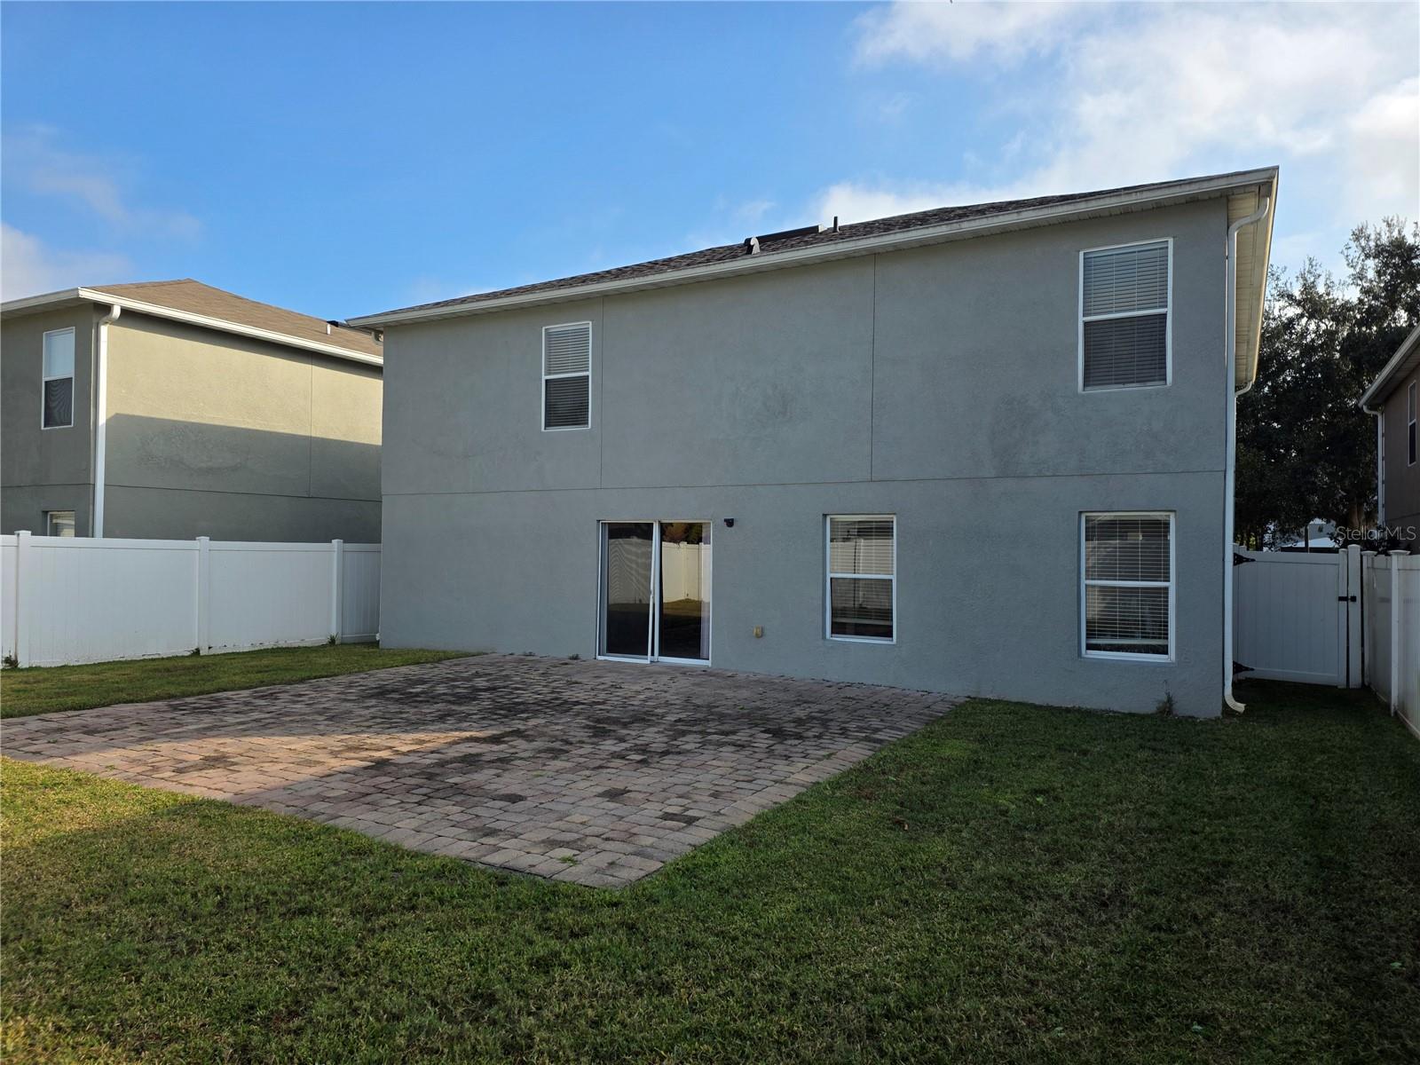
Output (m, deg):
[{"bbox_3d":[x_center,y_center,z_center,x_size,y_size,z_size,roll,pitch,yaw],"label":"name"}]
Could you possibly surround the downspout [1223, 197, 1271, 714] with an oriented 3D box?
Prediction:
[{"bbox_3d":[5.567,-0.783,9.788,0.380,5.310,0.090,0,-1,29],"label":"downspout"}]

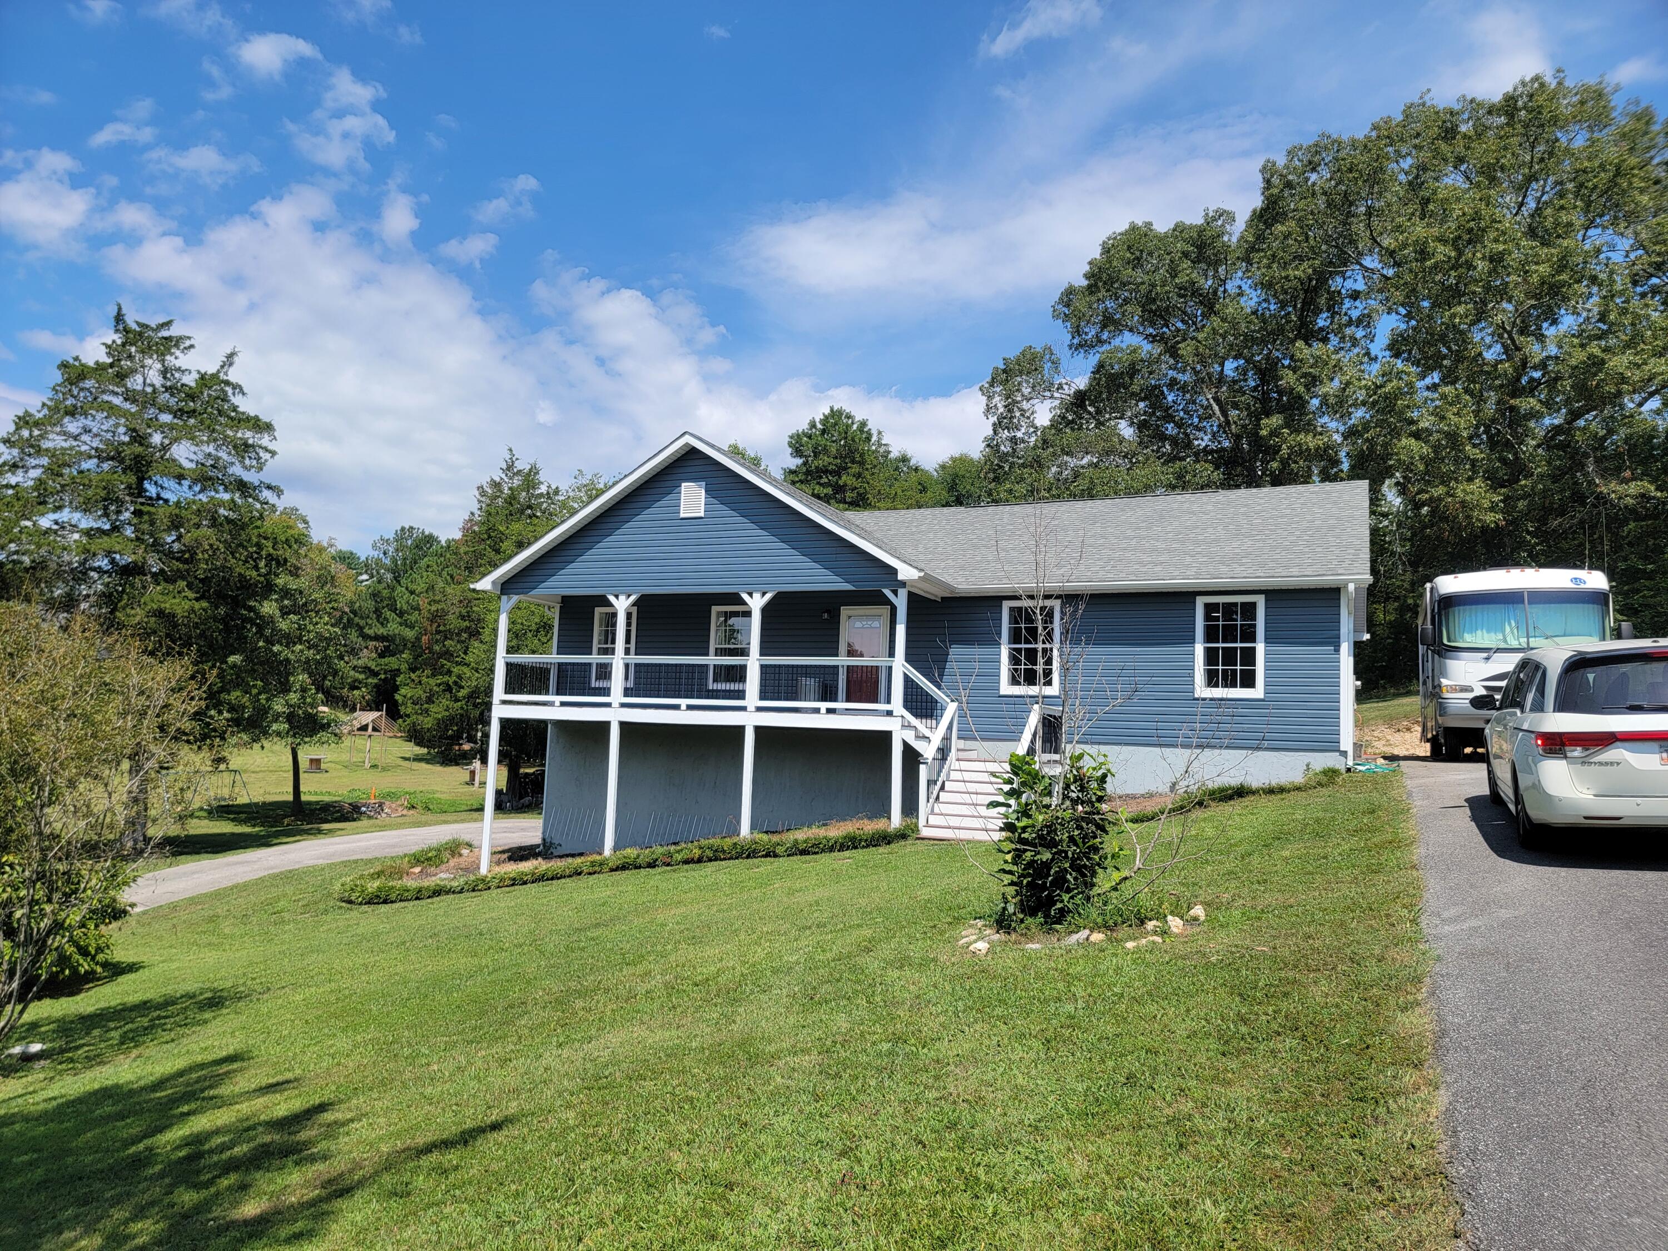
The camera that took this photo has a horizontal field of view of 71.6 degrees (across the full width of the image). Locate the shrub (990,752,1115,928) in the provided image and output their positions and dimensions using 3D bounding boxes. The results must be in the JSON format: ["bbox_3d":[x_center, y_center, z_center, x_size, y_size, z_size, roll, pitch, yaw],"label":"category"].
[{"bbox_3d":[1.689,1.654,8.950,0.950,1.360,0.930,2,-6,0],"label":"shrub"}]

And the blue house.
[{"bbox_3d":[2.213,1.111,24.521,16.670,8.530,10.850,0,-7,24],"label":"blue house"}]

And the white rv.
[{"bbox_3d":[13.566,1.053,23.579,2.550,3.380,10.000,-1,-7,25],"label":"white rv"}]

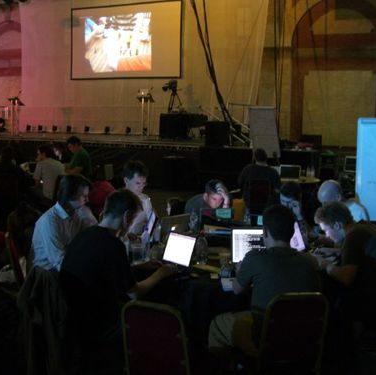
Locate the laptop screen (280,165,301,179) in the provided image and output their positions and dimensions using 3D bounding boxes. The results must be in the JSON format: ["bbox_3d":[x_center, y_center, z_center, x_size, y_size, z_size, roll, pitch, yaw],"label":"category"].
[{"bbox_3d":[1.606,-0.247,8.600,0.325,0.225,0.015,2,-9,5],"label":"laptop screen"}]

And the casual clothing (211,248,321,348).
[{"bbox_3d":[0.480,0.681,3.400,0.600,0.660,0.500,0,8,-7],"label":"casual clothing"}]

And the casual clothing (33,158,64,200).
[{"bbox_3d":[-2.135,-0.115,8.400,0.470,0.660,0.380,-5,9,-45],"label":"casual clothing"}]

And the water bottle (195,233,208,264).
[{"bbox_3d":[0.098,0.428,3.900,0.085,0.240,0.085,1,6,0],"label":"water bottle"}]

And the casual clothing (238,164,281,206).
[{"bbox_3d":[0.996,-0.019,7.650,0.550,0.620,0.360,2,7,6],"label":"casual clothing"}]

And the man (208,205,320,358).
[{"bbox_3d":[0.434,0.722,3.298,0.580,1.260,0.800,-1,7,-17],"label":"man"}]

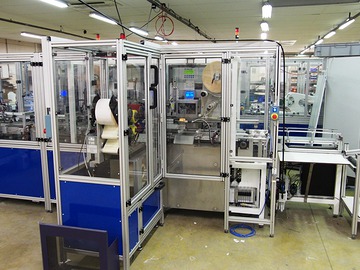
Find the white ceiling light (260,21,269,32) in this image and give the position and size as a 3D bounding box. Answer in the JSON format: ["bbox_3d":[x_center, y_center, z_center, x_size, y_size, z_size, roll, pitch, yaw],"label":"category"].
[{"bbox_3d":[2.290,-2.938,9.323,0.159,0.101,1.397,1,10,13],"label":"white ceiling light"}]

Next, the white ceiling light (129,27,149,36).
[{"bbox_3d":[-1.178,-2.980,9.936,0.159,0.101,1.397,1,10,13],"label":"white ceiling light"}]

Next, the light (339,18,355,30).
[{"bbox_3d":[4.478,-2.968,9.275,0.159,0.101,1.397,1,10,13],"label":"light"}]

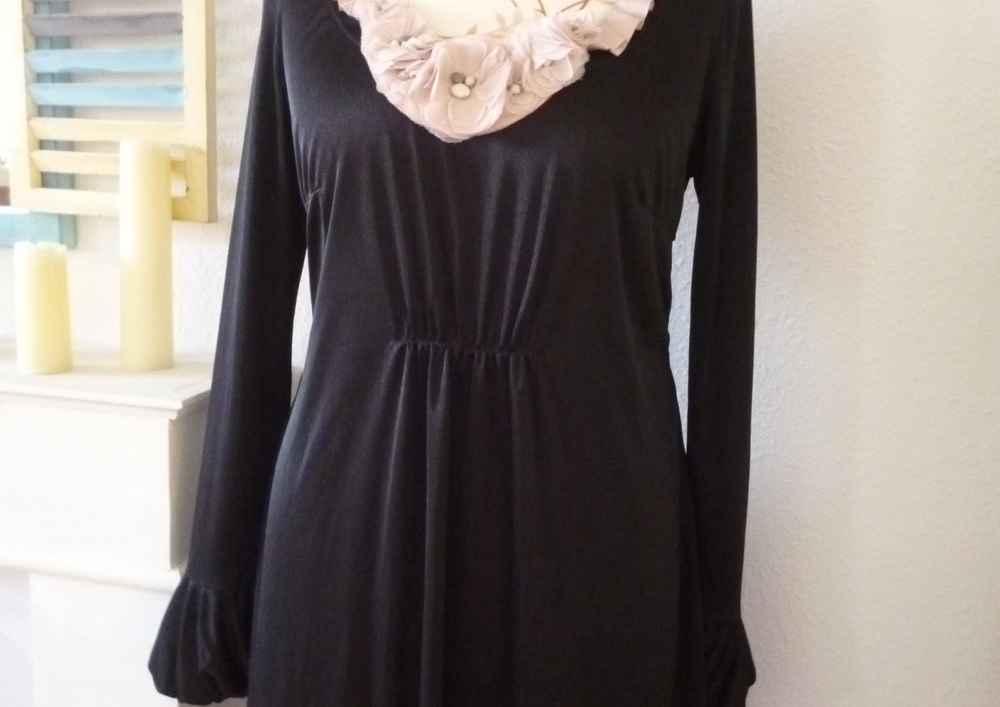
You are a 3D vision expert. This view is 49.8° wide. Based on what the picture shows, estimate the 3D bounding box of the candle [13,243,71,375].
[{"bbox_3d":[-0.581,-0.059,1.375,0.065,0.162,0.065,4,10,11],"label":"candle"}]

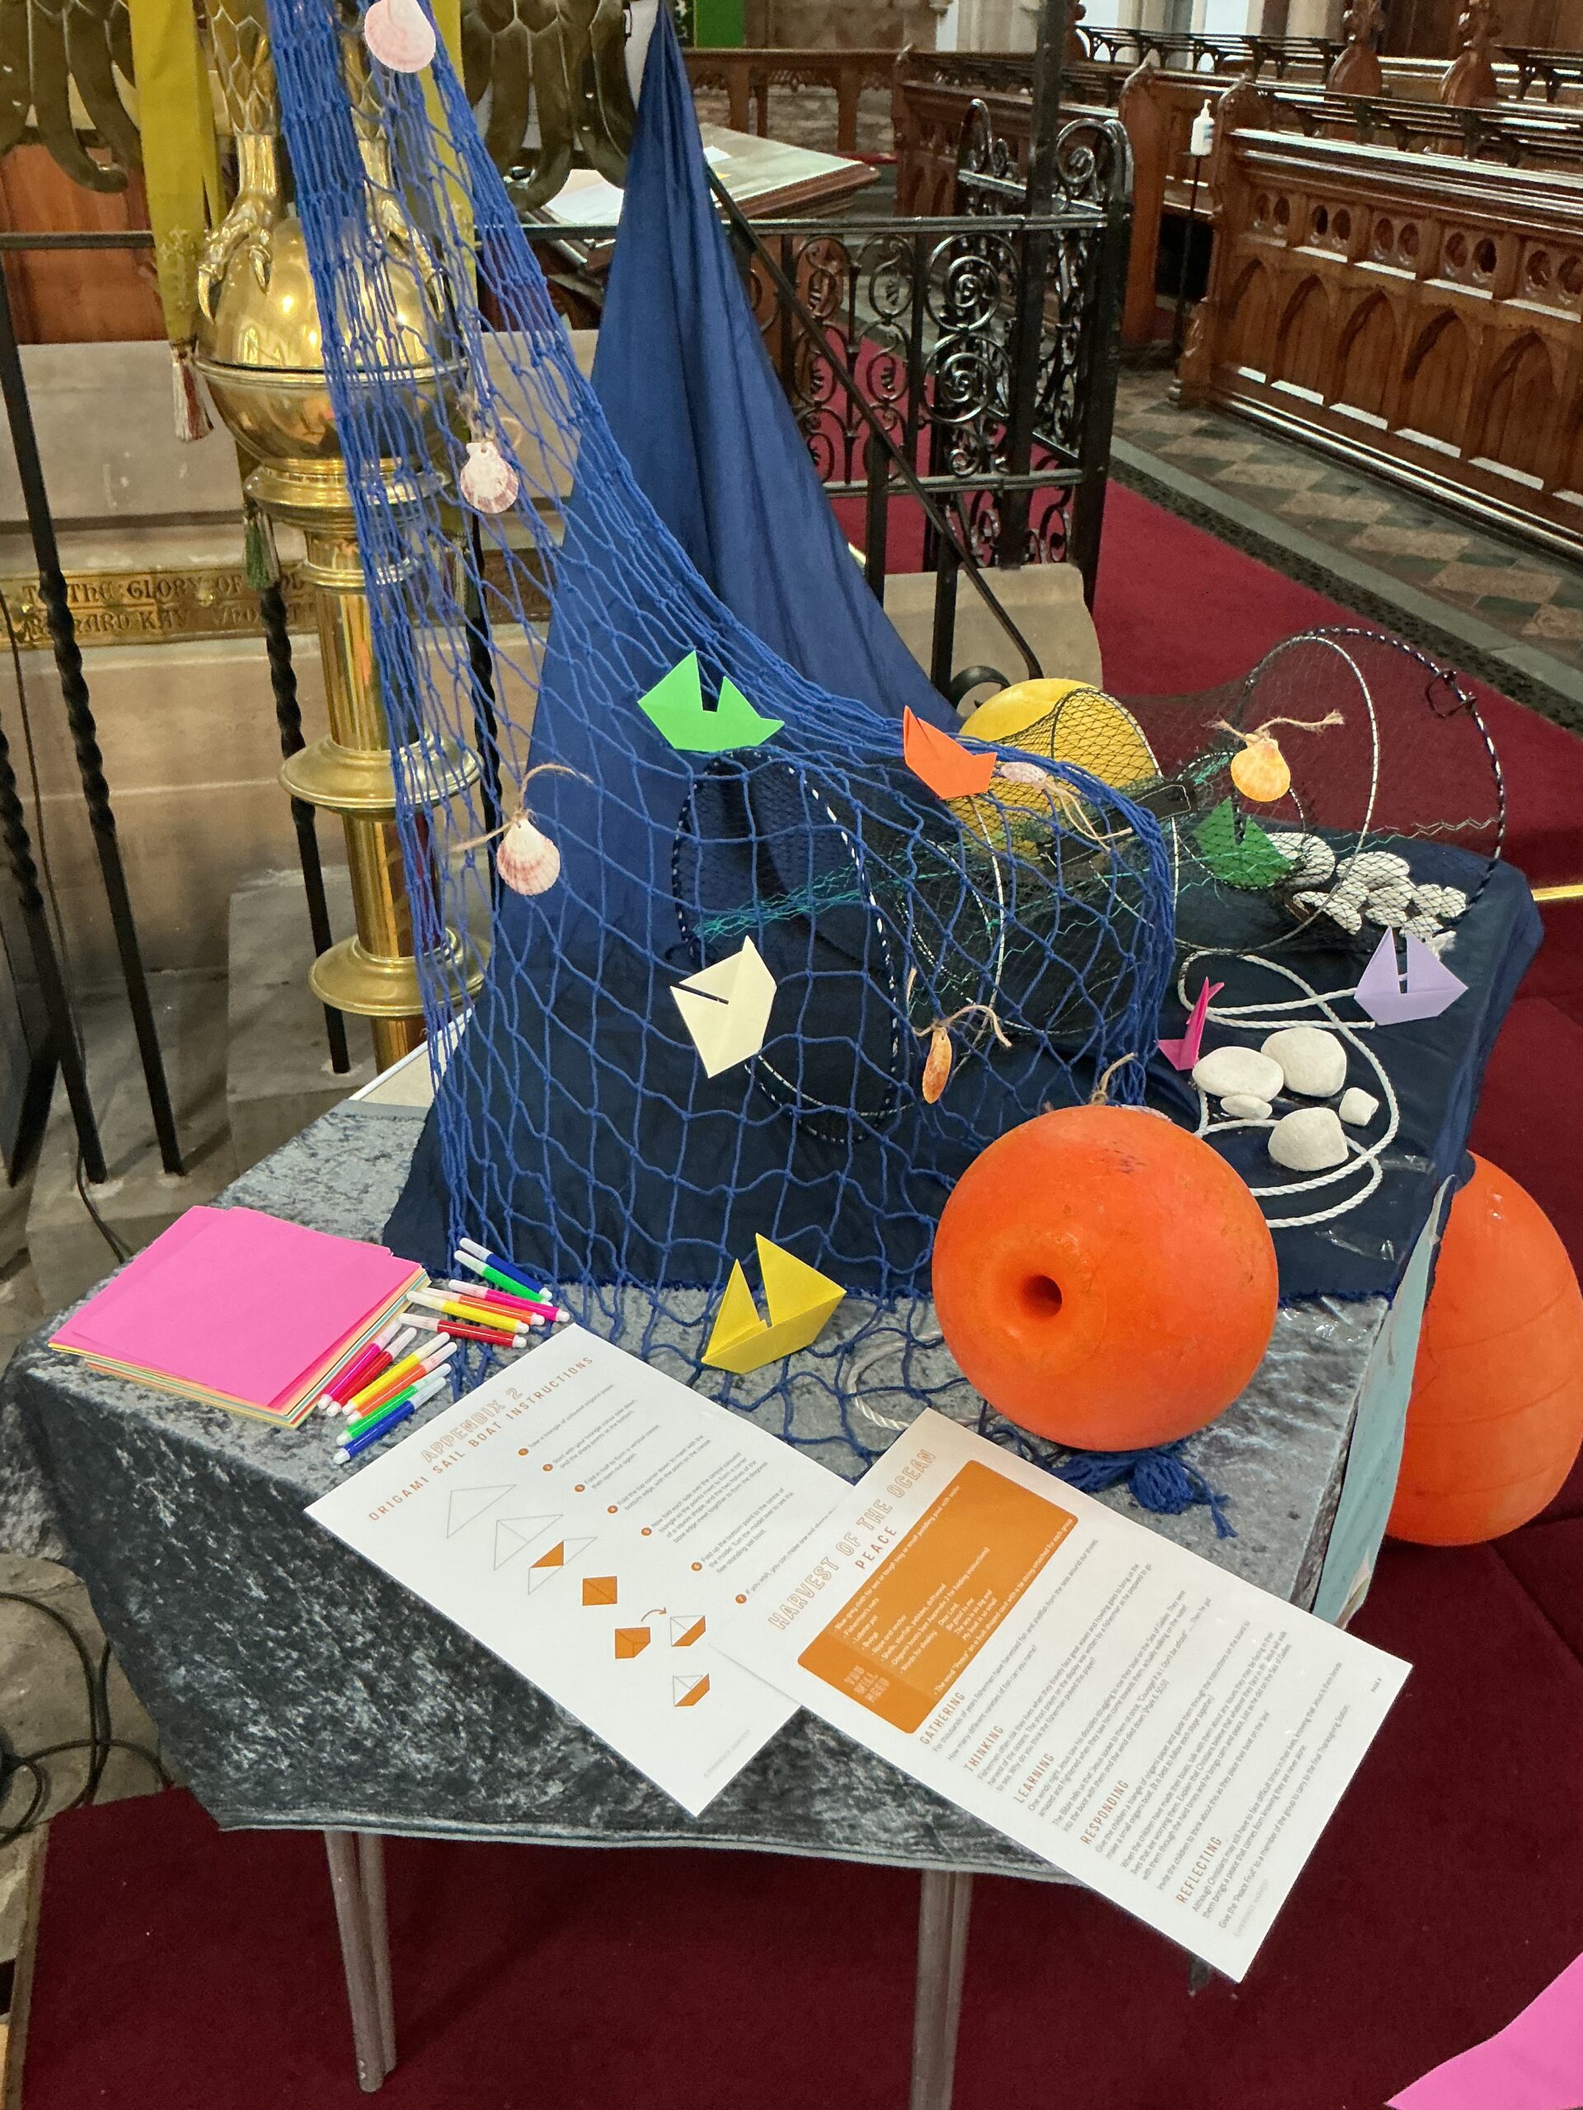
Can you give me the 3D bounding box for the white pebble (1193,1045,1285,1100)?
[{"bbox_3d":[0.341,0.015,1.351,0.069,0.036,0.053,13,33,21],"label":"white pebble"}]

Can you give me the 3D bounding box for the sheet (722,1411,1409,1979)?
[{"bbox_3d":[0.139,0.309,0.913,0.298,0.004,0.211,23,39,29],"label":"sheet"}]

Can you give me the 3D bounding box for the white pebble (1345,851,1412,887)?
[{"bbox_3d":[0.552,-0.174,1.671,0.068,0.034,0.052,0,31,0],"label":"white pebble"}]

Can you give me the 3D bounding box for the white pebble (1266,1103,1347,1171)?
[{"bbox_3d":[0.370,0.060,1.265,0.058,0.045,0.057,0,31,0],"label":"white pebble"}]

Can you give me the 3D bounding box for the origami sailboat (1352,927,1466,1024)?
[{"bbox_3d":[0.508,-0.066,1.452,0.101,0.072,0.038,-6,31,-10],"label":"origami sailboat"}]

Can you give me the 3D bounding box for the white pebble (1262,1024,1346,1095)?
[{"bbox_3d":[0.392,0.005,1.354,0.063,0.049,0.069,0,31,0],"label":"white pebble"}]

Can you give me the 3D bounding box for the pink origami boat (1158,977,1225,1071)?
[{"bbox_3d":[0.317,-0.033,1.393,0.045,0.074,0.098,3,31,5],"label":"pink origami boat"}]

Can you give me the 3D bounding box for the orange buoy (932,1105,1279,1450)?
[{"bbox_3d":[0.177,0.126,1.001,0.200,0.200,0.197,0,31,0],"label":"orange buoy"}]

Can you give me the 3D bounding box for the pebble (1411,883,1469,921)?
[{"bbox_3d":[0.593,-0.140,1.617,0.052,0.032,0.045,0,31,0],"label":"pebble"}]

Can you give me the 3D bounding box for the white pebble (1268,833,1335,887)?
[{"bbox_3d":[0.480,-0.185,1.679,0.078,0.047,0.062,0,31,0],"label":"white pebble"}]

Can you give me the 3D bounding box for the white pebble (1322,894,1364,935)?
[{"bbox_3d":[0.499,-0.129,1.602,0.028,0.027,0.047,-23,38,-34],"label":"white pebble"}]

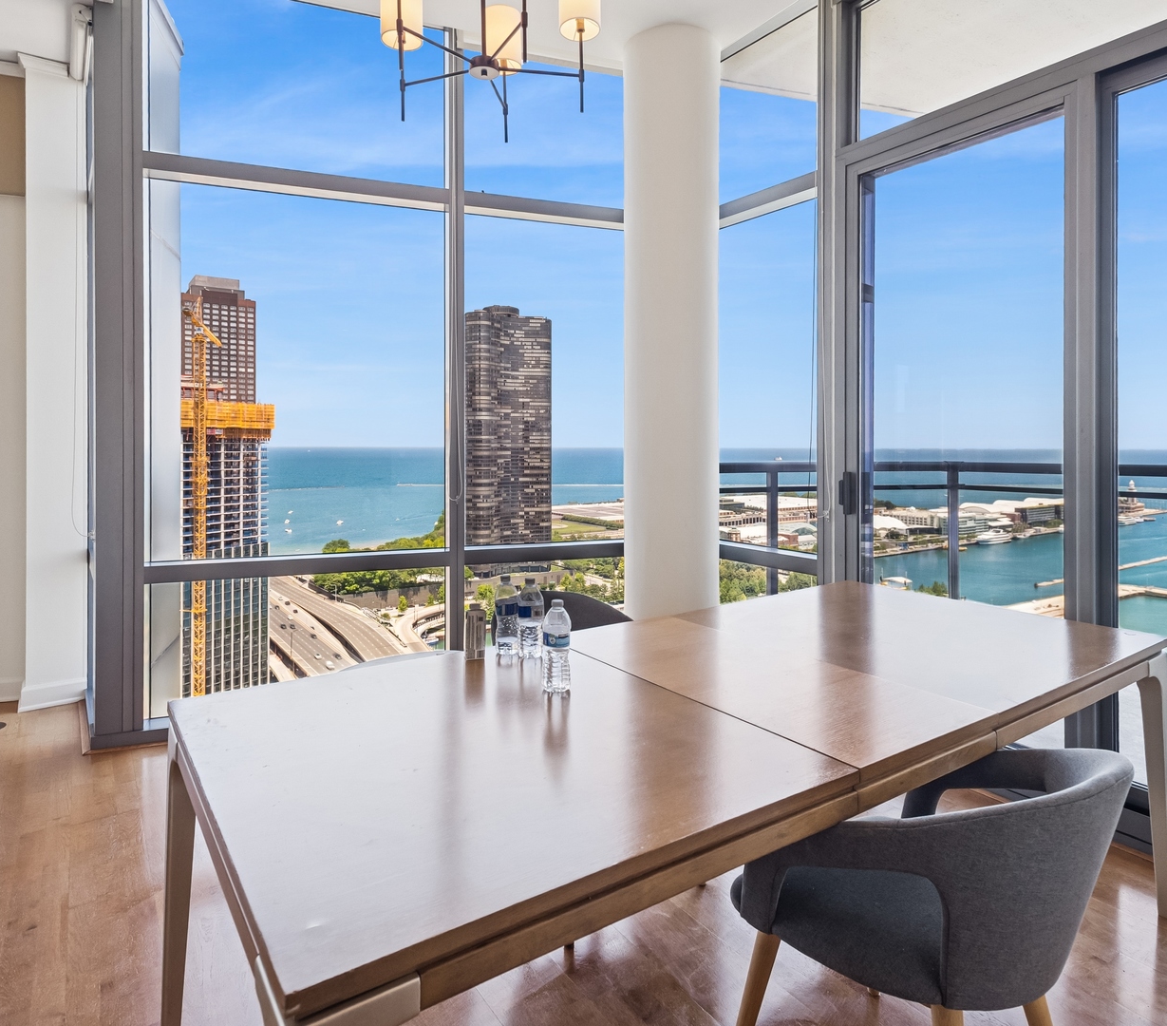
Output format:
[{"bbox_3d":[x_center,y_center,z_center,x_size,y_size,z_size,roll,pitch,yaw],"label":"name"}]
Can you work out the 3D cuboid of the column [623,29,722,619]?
[{"bbox_3d":[0.471,-0.750,3.870,0.510,3.420,0.510,0,3,0],"label":"column"}]

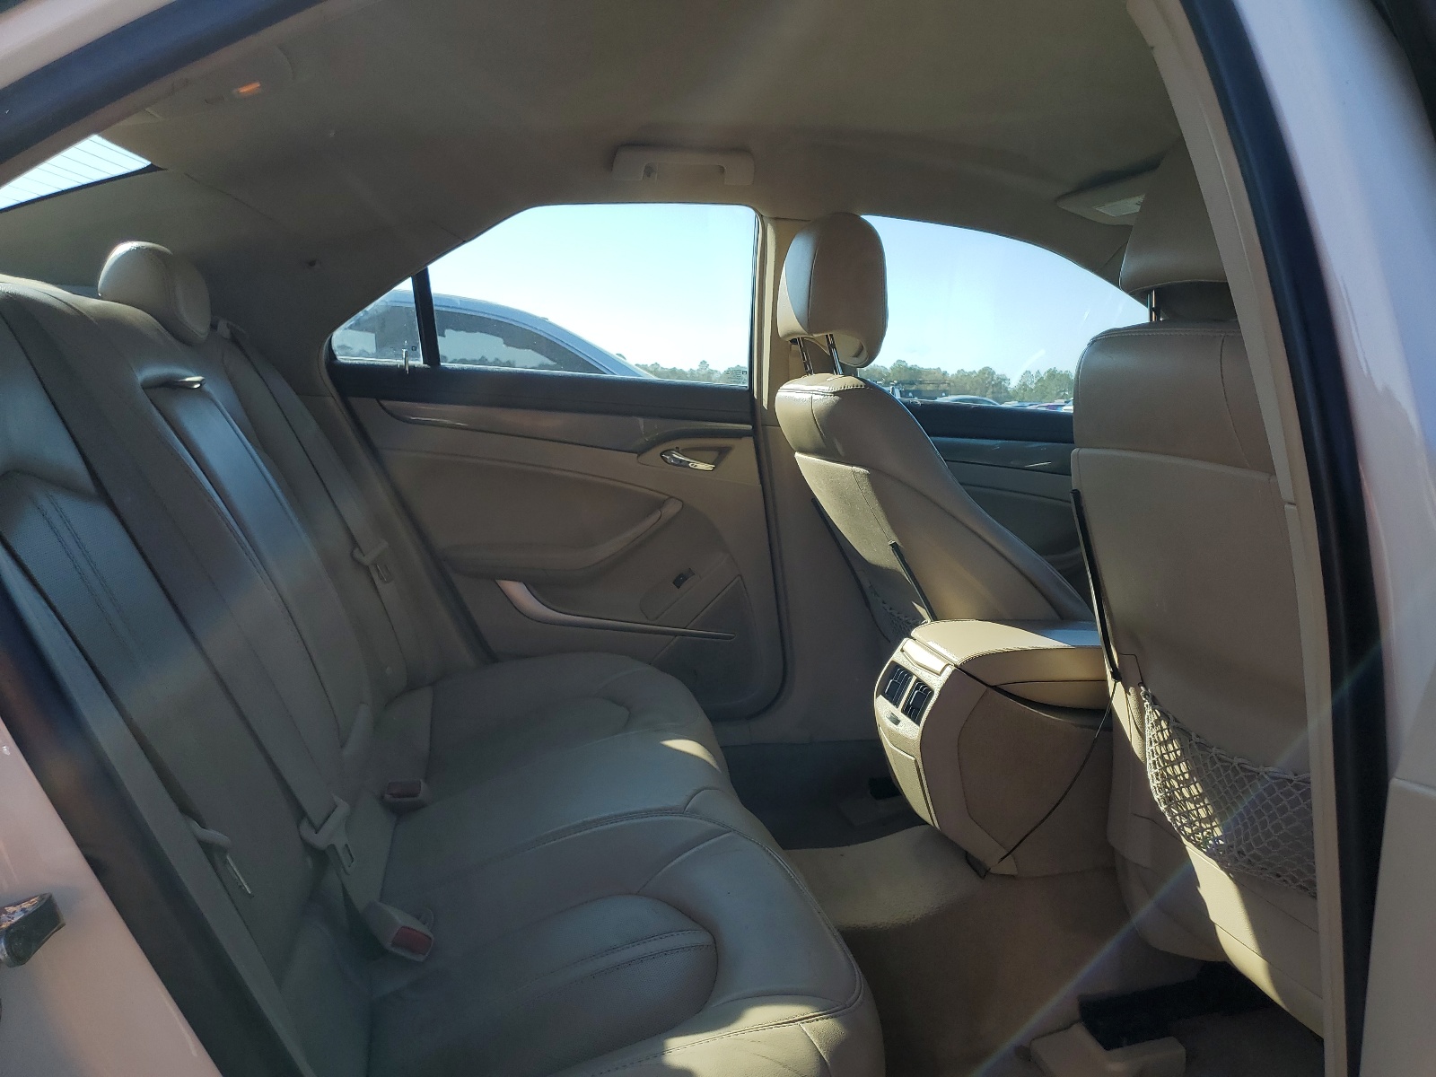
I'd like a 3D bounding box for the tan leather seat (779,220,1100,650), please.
[{"bbox_3d":[0.548,-0.049,1.876,0.900,0.985,0.530,-1,7,-11],"label":"tan leather seat"}]

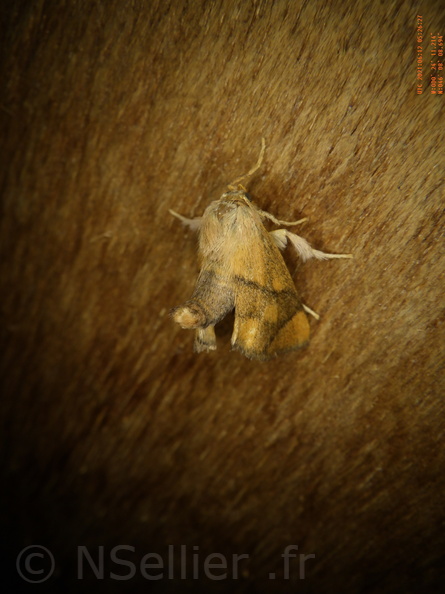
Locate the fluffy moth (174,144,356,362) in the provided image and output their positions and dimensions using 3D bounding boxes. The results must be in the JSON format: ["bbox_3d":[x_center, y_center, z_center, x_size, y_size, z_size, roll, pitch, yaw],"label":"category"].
[{"bbox_3d":[0.003,-0.004,0.053,0.017,0.009,0.021,-2,100,13],"label":"fluffy moth"}]

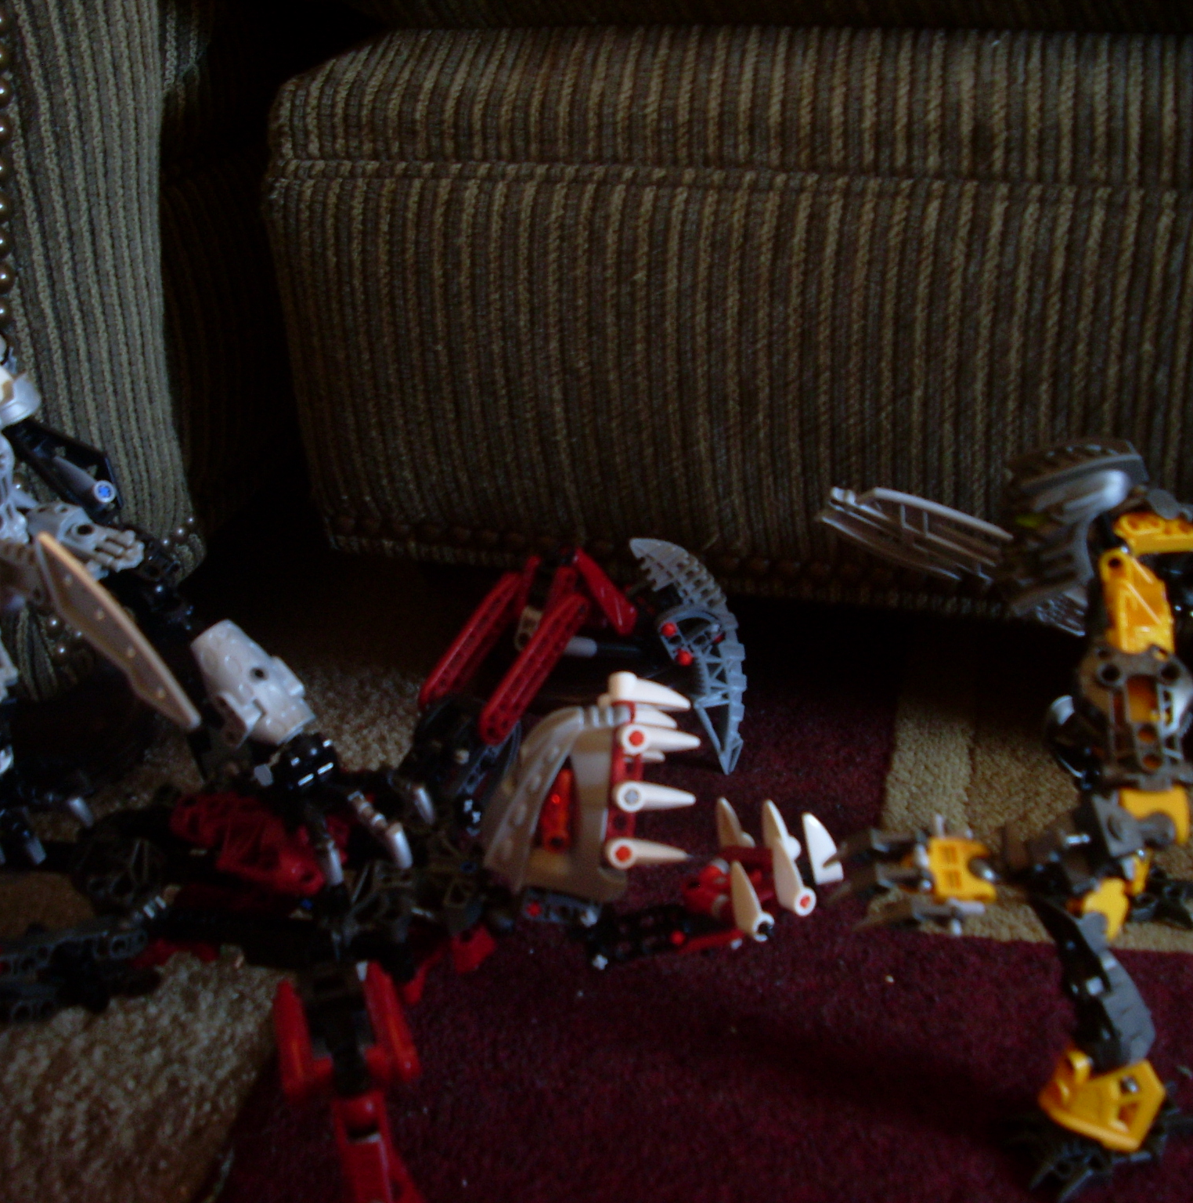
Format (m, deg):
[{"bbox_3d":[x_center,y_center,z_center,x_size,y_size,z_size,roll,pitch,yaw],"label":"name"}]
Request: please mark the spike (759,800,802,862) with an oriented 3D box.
[{"bbox_3d":[0.052,0.066,0.502,0.008,0.023,0.008,5,26,35],"label":"spike"}]

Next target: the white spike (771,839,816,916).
[{"bbox_3d":[0.053,0.075,0.483,0.008,0.023,0.008,-33,36,-31],"label":"white spike"}]

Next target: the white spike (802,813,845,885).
[{"bbox_3d":[0.063,0.068,0.490,0.008,0.023,0.008,-16,25,-9],"label":"white spike"}]

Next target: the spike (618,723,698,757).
[{"bbox_3d":[0.018,0.038,0.486,0.023,0.008,0.008,4,-2,-9],"label":"spike"}]

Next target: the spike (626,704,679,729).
[{"bbox_3d":[0.011,0.033,0.503,0.023,0.008,0.008,7,21,0],"label":"spike"}]

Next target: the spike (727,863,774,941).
[{"bbox_3d":[0.041,0.081,0.477,0.008,0.023,0.008,-31,33,-31],"label":"spike"}]

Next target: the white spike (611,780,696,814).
[{"bbox_3d":[0.017,0.055,0.489,0.023,0.008,0.008,5,-2,-9],"label":"white spike"}]

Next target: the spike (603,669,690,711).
[{"bbox_3d":[0.015,0.025,0.487,0.023,0.008,0.008,8,4,-4],"label":"spike"}]

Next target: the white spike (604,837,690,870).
[{"bbox_3d":[0.015,0.071,0.492,0.023,0.008,0.008,5,-2,-7],"label":"white spike"}]

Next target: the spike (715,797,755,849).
[{"bbox_3d":[0.039,0.066,0.508,0.008,0.023,0.008,6,28,34],"label":"spike"}]

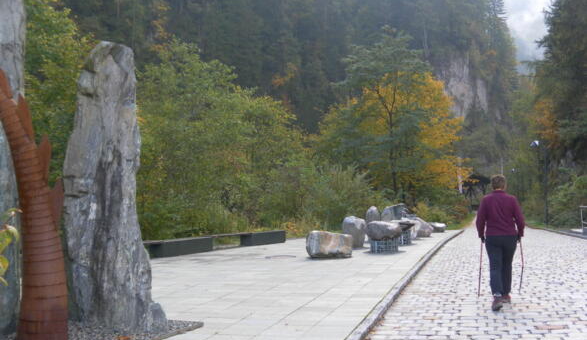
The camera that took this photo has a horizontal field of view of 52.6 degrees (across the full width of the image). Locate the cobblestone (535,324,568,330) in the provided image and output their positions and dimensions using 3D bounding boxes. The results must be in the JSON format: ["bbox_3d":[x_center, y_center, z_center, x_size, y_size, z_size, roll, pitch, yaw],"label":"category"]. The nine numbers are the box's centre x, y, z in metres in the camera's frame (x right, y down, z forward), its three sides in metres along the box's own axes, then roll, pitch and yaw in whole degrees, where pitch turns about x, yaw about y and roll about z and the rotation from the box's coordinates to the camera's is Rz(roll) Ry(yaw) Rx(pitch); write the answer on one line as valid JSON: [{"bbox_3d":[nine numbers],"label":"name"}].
[{"bbox_3d":[2.765,1.710,6.360,0.340,0.090,0.200,-2,-2,-6],"label":"cobblestone"}]

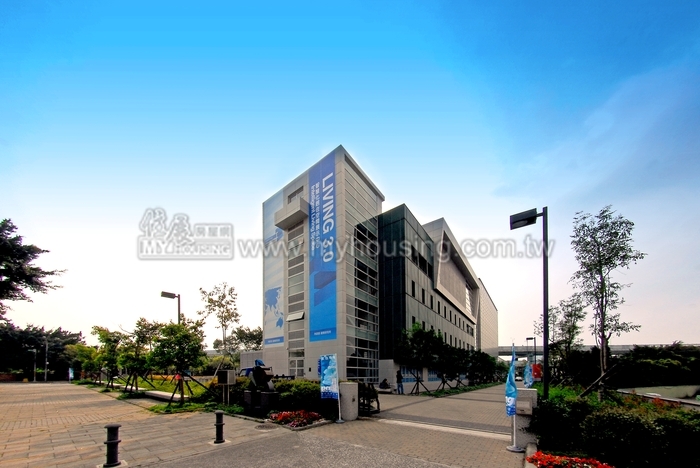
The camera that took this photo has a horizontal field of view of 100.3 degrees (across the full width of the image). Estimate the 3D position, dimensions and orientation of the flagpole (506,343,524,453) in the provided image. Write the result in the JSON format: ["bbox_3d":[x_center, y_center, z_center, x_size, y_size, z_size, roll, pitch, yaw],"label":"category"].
[{"bbox_3d":[3.345,3.305,5.900,0.370,2.200,0.370,-7,-13,31],"label":"flagpole"}]

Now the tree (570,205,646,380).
[{"bbox_3d":[10.627,2.734,12.000,3.100,7.800,3.000,0,-11,0],"label":"tree"}]

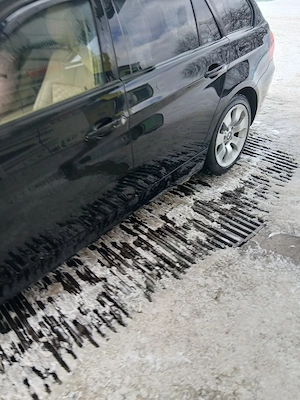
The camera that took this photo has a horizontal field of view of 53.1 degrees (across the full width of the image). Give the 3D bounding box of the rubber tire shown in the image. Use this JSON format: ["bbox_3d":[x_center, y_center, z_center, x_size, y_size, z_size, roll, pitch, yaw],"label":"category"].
[{"bbox_3d":[0.554,-0.520,2.355,0.228,0.634,0.634,26,47,37],"label":"rubber tire"}]

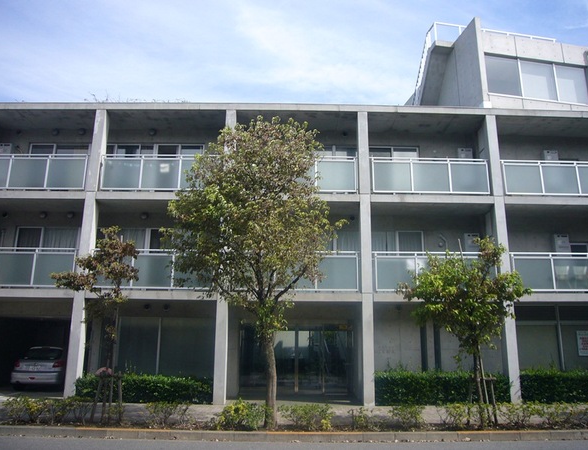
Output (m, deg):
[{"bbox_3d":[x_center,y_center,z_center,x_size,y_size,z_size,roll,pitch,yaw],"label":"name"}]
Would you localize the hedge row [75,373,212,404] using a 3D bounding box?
[{"bbox_3d":[-3.925,4.409,13.072,3.650,0.720,0.700,1,-14,-1],"label":"hedge row"}]

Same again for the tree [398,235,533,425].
[{"bbox_3d":[3.544,2.106,9.893,2.800,3.900,2.600,1,-14,-1],"label":"tree"}]

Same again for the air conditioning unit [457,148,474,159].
[{"bbox_3d":[5.680,-2.153,16.141,0.470,0.720,0.250,1,-13,-1],"label":"air conditioning unit"}]

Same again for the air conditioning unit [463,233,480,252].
[{"bbox_3d":[5.643,0.633,15.477,0.470,0.720,0.250,1,-13,-1],"label":"air conditioning unit"}]

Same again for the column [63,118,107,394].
[{"bbox_3d":[-6.002,0.584,14.237,0.300,8.443,0.330,1,-13,-1],"label":"column"}]

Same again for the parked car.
[{"bbox_3d":[-7.905,4.827,16.587,1.660,1.430,3.830,1,-14,-1],"label":"parked car"}]

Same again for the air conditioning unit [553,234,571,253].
[{"bbox_3d":[8.515,0.713,15.498,0.470,0.720,0.250,1,-13,-1],"label":"air conditioning unit"}]

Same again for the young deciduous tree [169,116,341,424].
[{"bbox_3d":[-0.887,0.766,10.099,3.800,6.550,3.500,1,-14,-1],"label":"young deciduous tree"}]

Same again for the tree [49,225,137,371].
[{"bbox_3d":[-4.283,1.961,10.165,1.875,3.962,1.650,1,-13,-1],"label":"tree"}]

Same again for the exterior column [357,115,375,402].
[{"bbox_3d":[2.102,0.711,14.320,0.300,8.678,0.330,1,-13,-1],"label":"exterior column"}]

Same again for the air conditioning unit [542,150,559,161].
[{"bbox_3d":[8.337,-2.076,15.766,0.460,0.580,0.250,1,-14,-1],"label":"air conditioning unit"}]

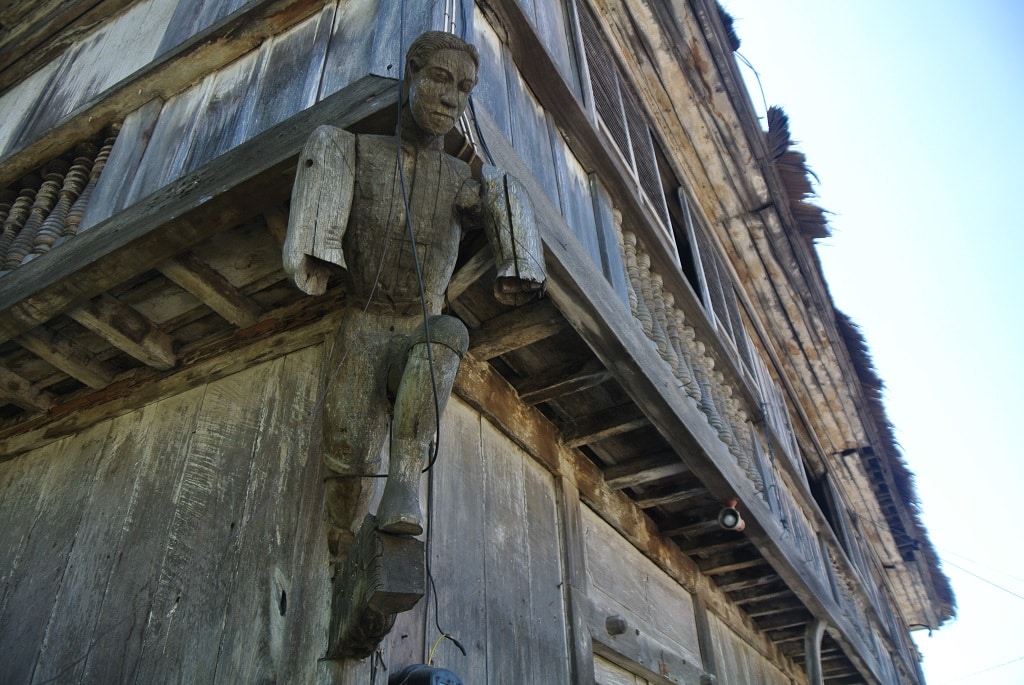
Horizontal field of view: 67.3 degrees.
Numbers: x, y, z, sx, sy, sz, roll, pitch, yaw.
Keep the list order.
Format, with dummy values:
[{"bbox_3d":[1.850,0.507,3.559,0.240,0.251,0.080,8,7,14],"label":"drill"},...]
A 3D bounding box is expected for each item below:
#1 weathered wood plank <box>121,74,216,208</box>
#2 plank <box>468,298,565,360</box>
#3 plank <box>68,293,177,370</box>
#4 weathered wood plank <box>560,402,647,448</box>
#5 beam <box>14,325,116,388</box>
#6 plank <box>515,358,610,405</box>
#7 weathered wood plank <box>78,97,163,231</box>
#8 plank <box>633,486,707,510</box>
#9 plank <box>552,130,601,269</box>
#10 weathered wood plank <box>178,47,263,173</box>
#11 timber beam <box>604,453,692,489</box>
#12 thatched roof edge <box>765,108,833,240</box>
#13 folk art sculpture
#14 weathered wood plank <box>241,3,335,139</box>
[{"bbox_3d":[-1.232,-0.734,2.764,0.275,0.595,0.035,-20,-41,22],"label":"weathered wood plank"},{"bbox_3d":[0.026,-0.059,2.788,0.373,0.141,0.075,-20,-41,22],"label":"plank"},{"bbox_3d":[-1.427,-0.057,2.829,0.072,0.121,0.429,-20,-41,22],"label":"plank"},{"bbox_3d":[0.428,0.369,3.470,0.408,0.105,0.070,-20,-41,22],"label":"weathered wood plank"},{"bbox_3d":[-1.589,0.019,2.779,0.086,0.124,0.373,-20,-41,22],"label":"beam"},{"bbox_3d":[0.218,0.131,3.029,0.373,0.124,0.075,-20,-41,22],"label":"plank"},{"bbox_3d":[-1.327,-0.618,2.683,0.207,0.639,0.042,-20,-41,22],"label":"weathered wood plank"},{"bbox_3d":[0.822,0.787,4.011,0.399,0.073,0.082,-20,-41,22],"label":"plank"},{"bbox_3d":[0.255,-0.568,3.087,0.035,0.560,0.404,-20,-41,22],"label":"plank"},{"bbox_3d":[-0.988,-0.817,2.653,0.268,0.578,0.035,-20,-41,22],"label":"weathered wood plank"},{"bbox_3d":[0.666,0.624,3.802,0.408,0.087,0.108,-20,-41,22],"label":"timber beam"},{"bbox_3d":[2.098,-1.227,5.702,0.249,0.216,1.295,-20,-41,22],"label":"thatched roof edge"},{"bbox_3d":[-0.236,-0.066,1.730,0.556,1.411,0.531,8,-24,-14],"label":"folk art sculpture"},{"bbox_3d":[-0.658,-0.837,2.364,0.285,0.573,0.042,-20,-41,22],"label":"weathered wood plank"}]

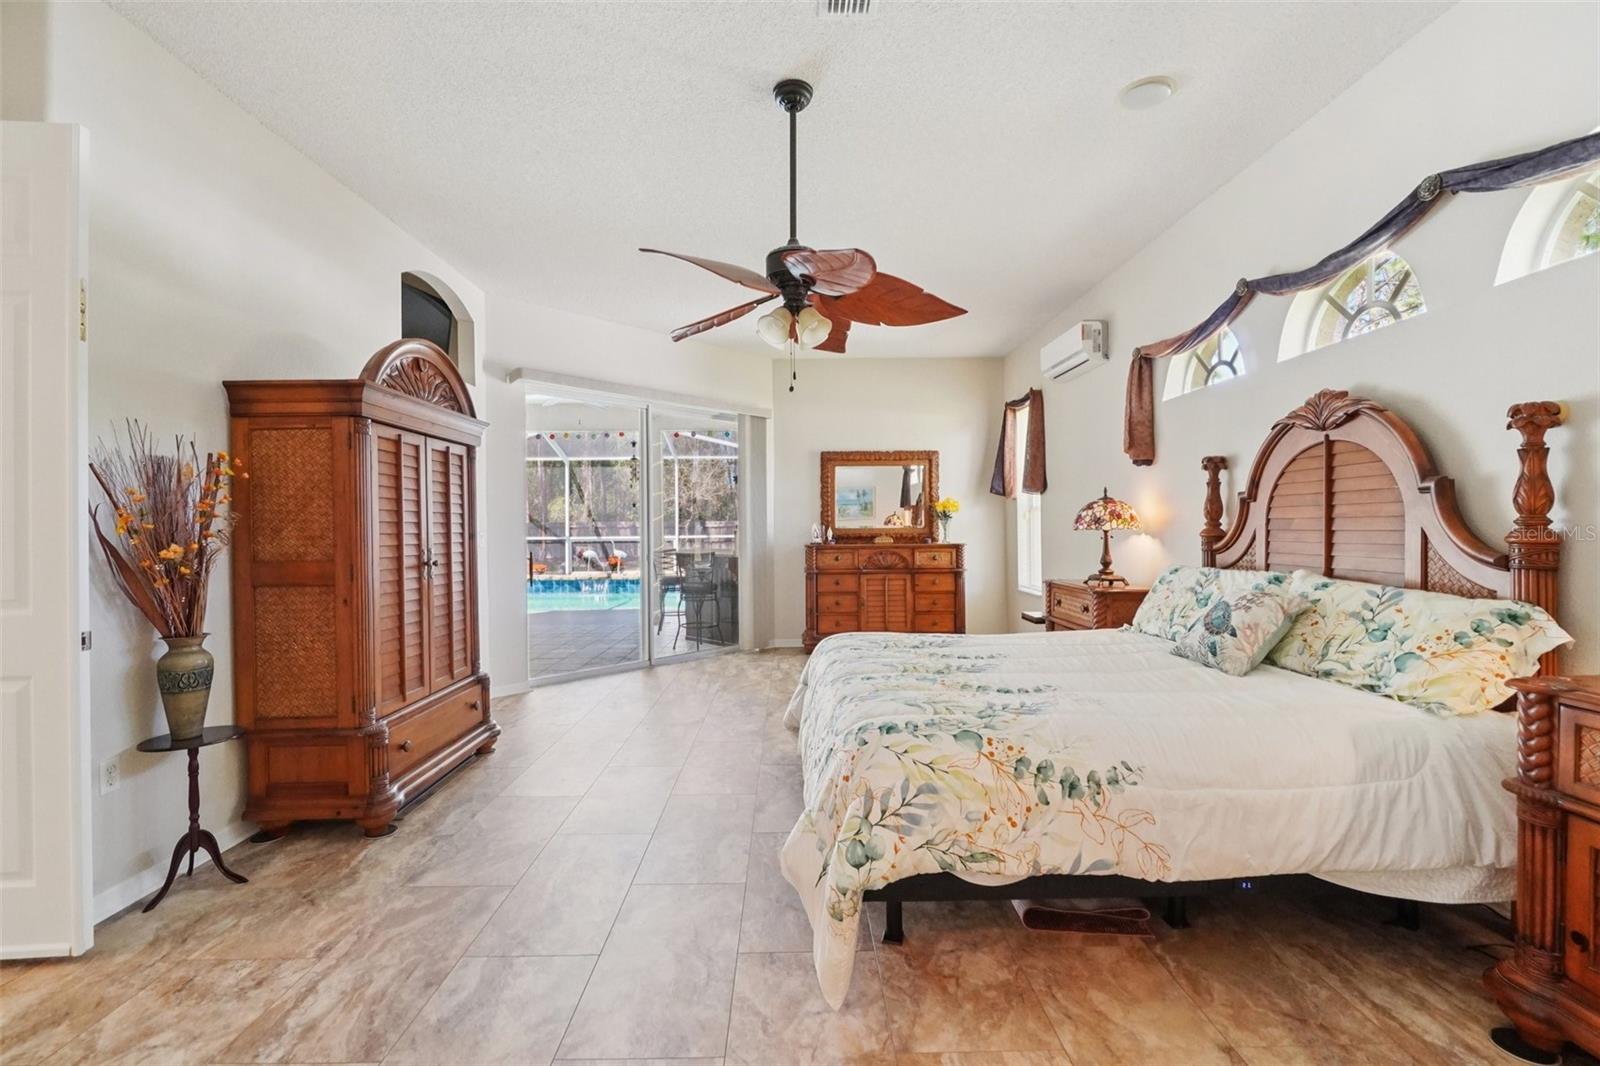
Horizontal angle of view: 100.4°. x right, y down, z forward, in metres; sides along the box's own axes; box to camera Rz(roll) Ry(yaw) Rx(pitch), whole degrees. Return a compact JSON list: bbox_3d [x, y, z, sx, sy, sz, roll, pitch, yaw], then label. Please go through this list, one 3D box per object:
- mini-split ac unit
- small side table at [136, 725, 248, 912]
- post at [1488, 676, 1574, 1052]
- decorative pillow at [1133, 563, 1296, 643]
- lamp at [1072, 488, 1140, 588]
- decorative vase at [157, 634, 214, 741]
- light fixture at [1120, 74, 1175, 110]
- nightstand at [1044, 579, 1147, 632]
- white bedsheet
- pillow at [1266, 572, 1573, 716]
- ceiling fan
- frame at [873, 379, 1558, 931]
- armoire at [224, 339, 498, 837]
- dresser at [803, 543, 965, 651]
[{"bbox_3d":[2.105,-1.369,5.152,0.203,0.292,0.762,0,1,-1],"label":"mini-split ac unit"},{"bbox_3d":[-2.144,0.994,2.365,0.290,0.538,0.290,0,1,-1],"label":"small side table"},{"bbox_3d":[1.805,0.810,1.645,0.155,0.880,0.155,0,0,-1],"label":"post"},{"bbox_3d":[1.900,0.343,3.100,0.200,0.460,0.750,30,0,-1],"label":"decorative pillow"},{"bbox_3d":[2.026,0.026,4.400,0.405,0.645,0.405,0,0,-1],"label":"lamp"},{"bbox_3d":[-2.139,0.536,2.320,0.148,0.355,0.148,0,0,-1],"label":"decorative vase"},{"bbox_3d":[1.422,-1.786,2.728,0.205,0.040,0.205,0,1,-1],"label":"light fixture"},{"bbox_3d":[1.970,0.796,4.380,0.480,0.880,0.800,0,0,-1],"label":"nightstand"},{"bbox_3d":[1.007,0.850,2.689,2.146,0.743,1.753,0,1,-1],"label":"white bedsheet"},{"bbox_3d":[1.973,0.351,2.291,0.210,0.430,0.820,33,0,-1],"label":"pillow"},{"bbox_3d":[0.018,-1.190,2.700,1.300,1.194,1.300,0,1,-1],"label":"ceiling fan"},{"bbox_3d":[1.158,0.331,2.702,2.127,1.803,1.607,0,1,-1],"label":"frame"},{"bbox_3d":[-1.965,0.175,3.240,0.600,2.130,1.170,0,0,-1],"label":"armoire"},{"bbox_3d":[0.860,0.672,6.840,1.650,1.100,0.490,0,0,-1],"label":"dresser"}]

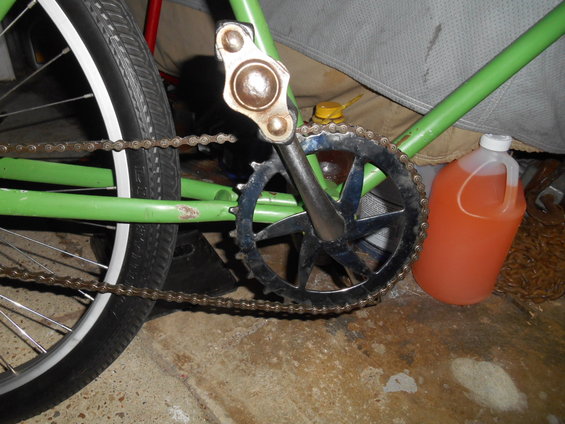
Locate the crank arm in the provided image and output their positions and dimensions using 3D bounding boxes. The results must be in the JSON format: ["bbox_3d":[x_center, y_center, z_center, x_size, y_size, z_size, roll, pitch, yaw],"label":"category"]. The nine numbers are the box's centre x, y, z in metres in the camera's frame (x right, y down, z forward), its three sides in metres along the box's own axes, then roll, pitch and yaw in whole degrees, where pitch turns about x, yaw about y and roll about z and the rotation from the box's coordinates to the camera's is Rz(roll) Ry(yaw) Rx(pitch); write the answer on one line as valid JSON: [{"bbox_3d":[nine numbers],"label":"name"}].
[{"bbox_3d":[0.010,-0.042,0.335,0.044,0.214,0.141,-23,19,7],"label":"crank arm"}]

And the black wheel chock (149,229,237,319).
[{"bbox_3d":[-0.196,0.080,0.737,0.210,0.138,0.115,-15,36,-32],"label":"black wheel chock"}]

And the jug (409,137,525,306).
[{"bbox_3d":[0.325,0.008,0.728,0.150,0.300,0.150,-13,37,-19],"label":"jug"}]

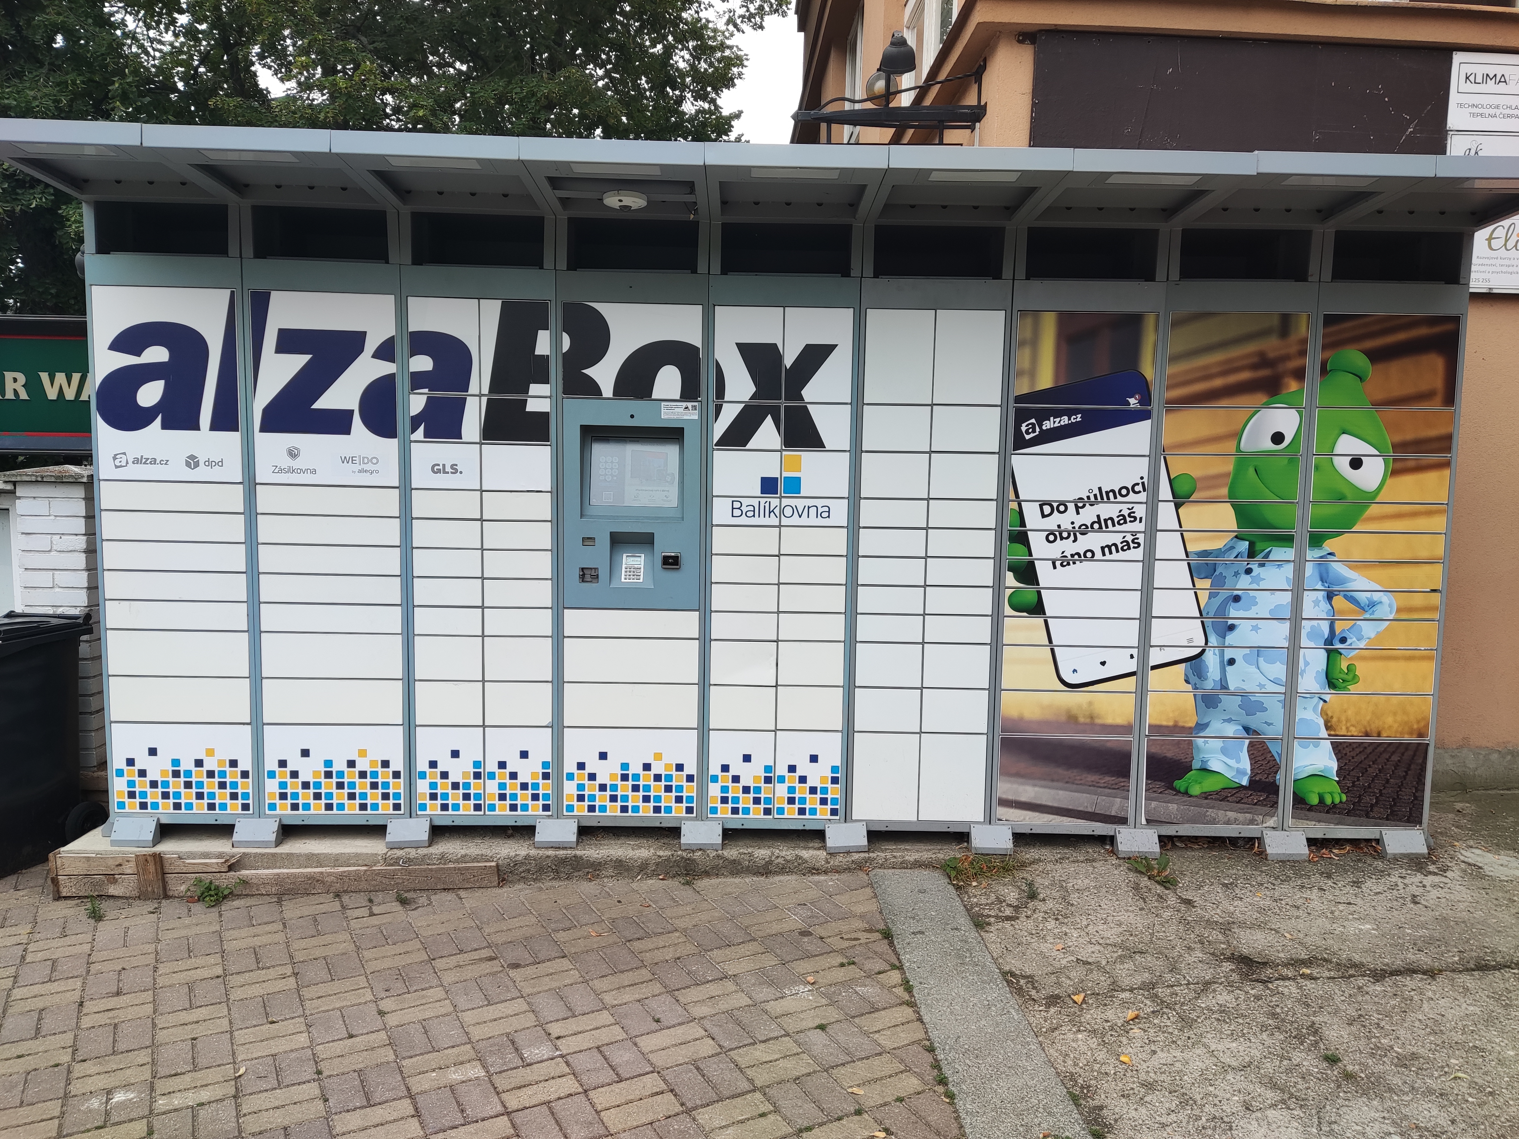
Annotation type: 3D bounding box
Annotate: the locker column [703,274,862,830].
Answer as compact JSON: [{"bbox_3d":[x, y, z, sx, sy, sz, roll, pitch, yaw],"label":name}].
[{"bbox_3d":[0.074,-0.071,4.694,0.589,2.217,0.620,1,6,-2],"label":"locker column"}]

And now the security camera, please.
[{"bbox_3d":[-0.486,-1.329,3.956,0.153,0.050,0.153,1,6,-1],"label":"security camera"}]

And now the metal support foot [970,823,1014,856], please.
[{"bbox_3d":[0.941,1.095,4.464,0.167,0.098,0.095,1,6,0],"label":"metal support foot"}]

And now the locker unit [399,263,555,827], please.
[{"bbox_3d":[-1.111,-0.096,4.648,0.594,2.214,0.620,1,6,-2],"label":"locker unit"}]

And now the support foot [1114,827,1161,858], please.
[{"bbox_3d":[1.536,1.111,4.466,0.165,0.095,0.095,1,6,0],"label":"support foot"}]

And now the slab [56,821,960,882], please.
[{"bbox_3d":[-0.973,1.135,4.711,3.487,0.135,0.850,1,6,-2],"label":"slab"}]

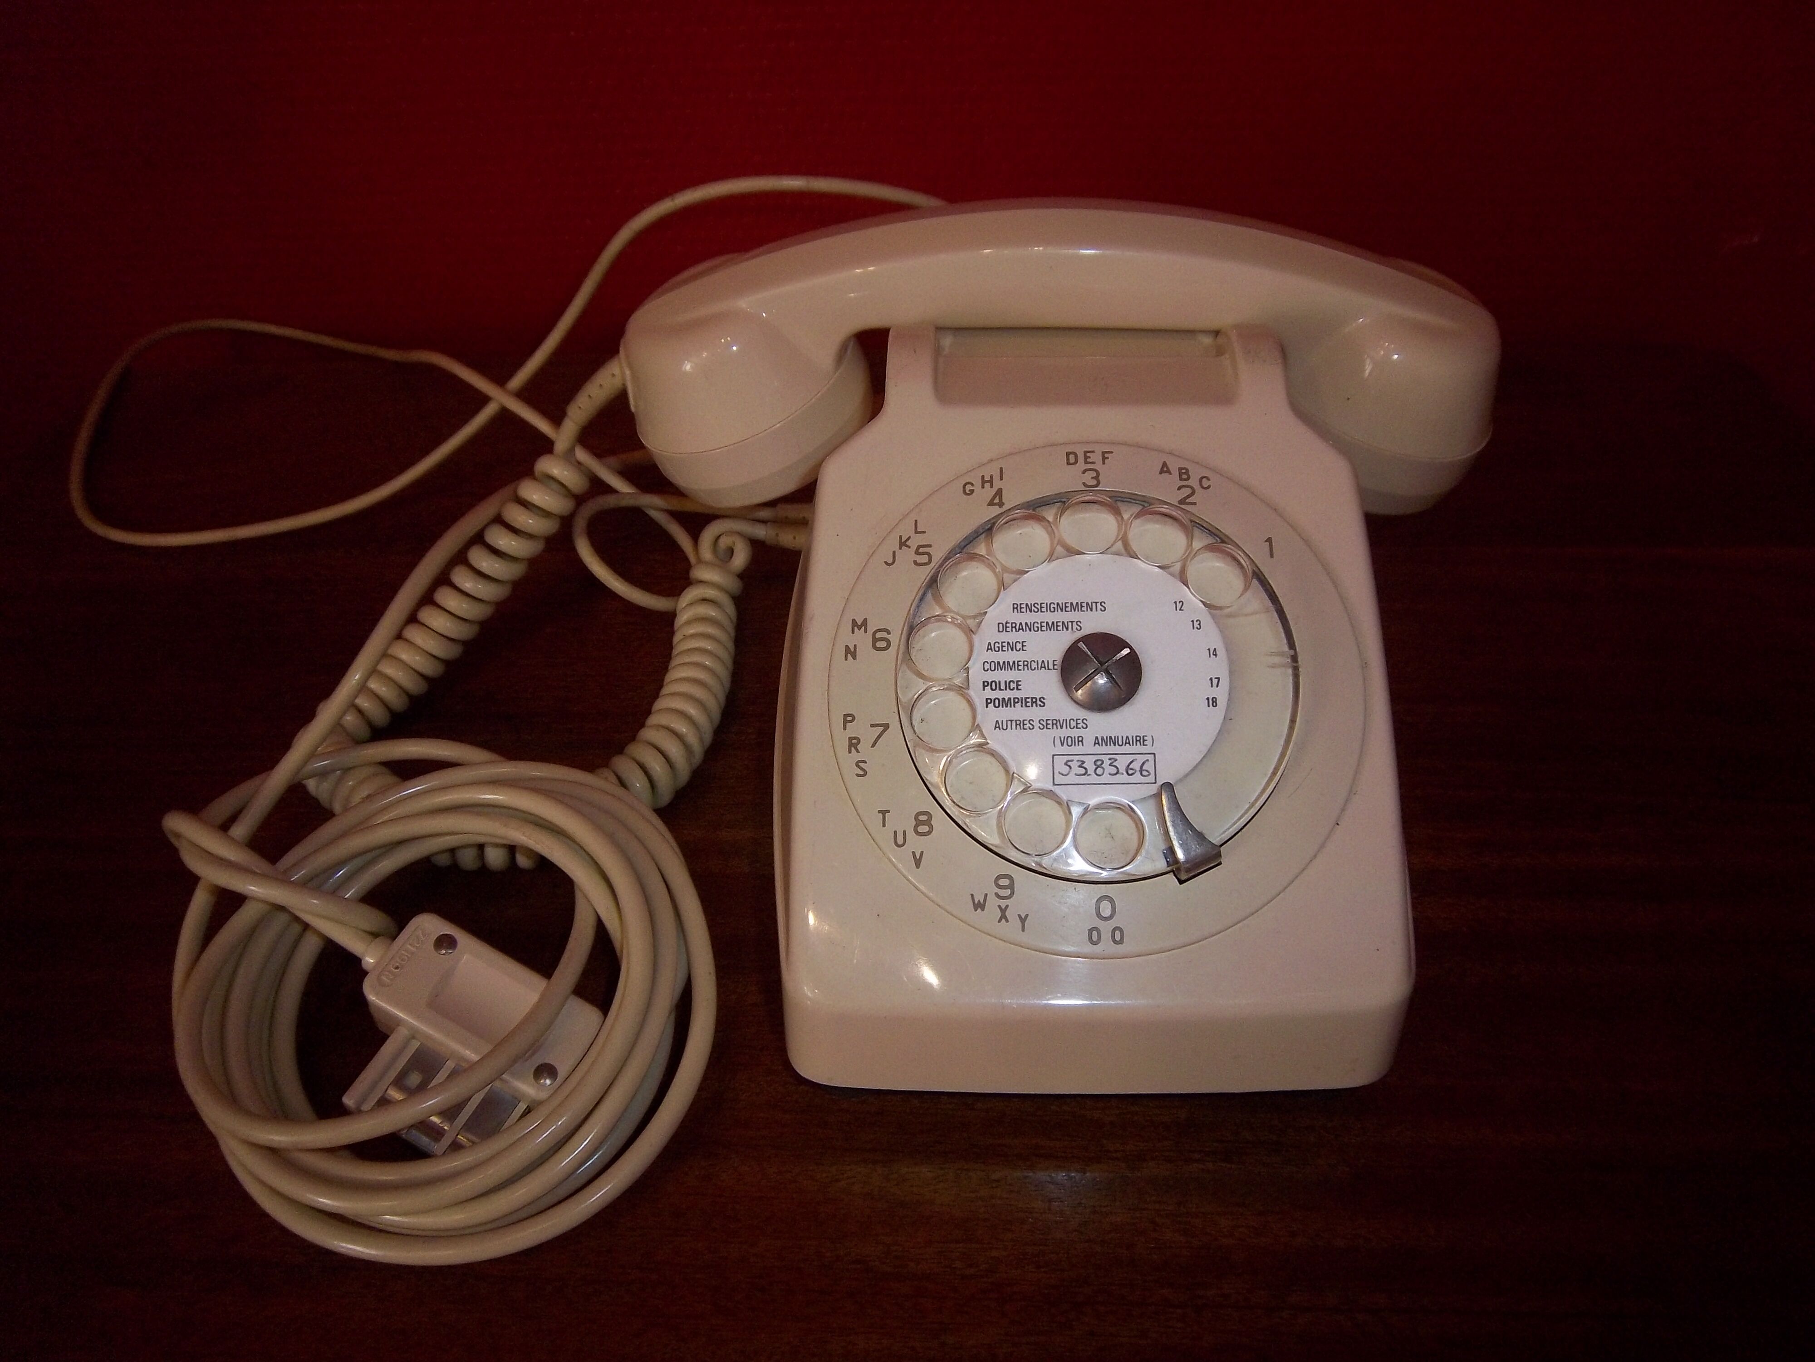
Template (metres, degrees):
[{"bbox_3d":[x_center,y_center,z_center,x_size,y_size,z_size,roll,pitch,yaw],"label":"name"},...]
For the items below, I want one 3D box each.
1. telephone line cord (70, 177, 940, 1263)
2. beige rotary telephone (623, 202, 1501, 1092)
[{"bbox_3d":[-0.130,-0.033,0.385,0.285,0.102,0.335,-1,45,3],"label":"telephone line cord"},{"bbox_3d":[0.037,-0.029,0.351,0.219,0.131,0.212,-1,45,3],"label":"beige rotary telephone"}]

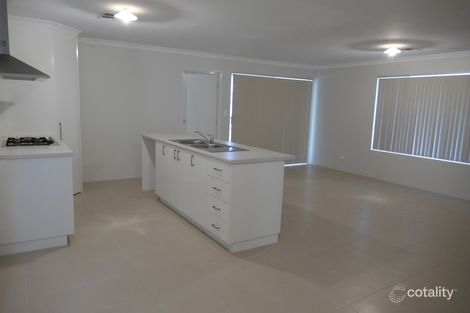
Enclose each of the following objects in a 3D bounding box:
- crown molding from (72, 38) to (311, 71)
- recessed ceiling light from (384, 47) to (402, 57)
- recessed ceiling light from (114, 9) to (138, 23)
[{"bbox_3d":[-0.224,-1.991,6.570,5.371,0.085,0.080,-3,10,-32],"label":"crown molding"},{"bbox_3d":[2.479,-1.640,5.095,0.270,0.140,0.270,-3,10,-32],"label":"recessed ceiling light"},{"bbox_3d":[-1.207,-1.552,3.610,0.270,0.140,0.270,-3,10,-32],"label":"recessed ceiling light"}]

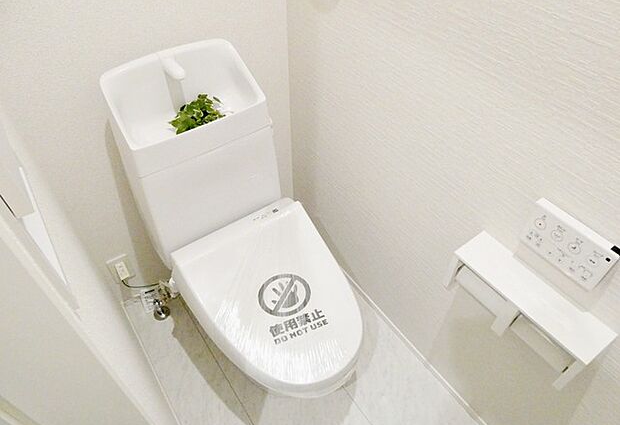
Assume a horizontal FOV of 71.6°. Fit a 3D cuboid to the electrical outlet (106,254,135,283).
[{"bbox_3d":[-0.671,0.205,1.539,0.069,0.120,0.010,-27,53,-23],"label":"electrical outlet"}]

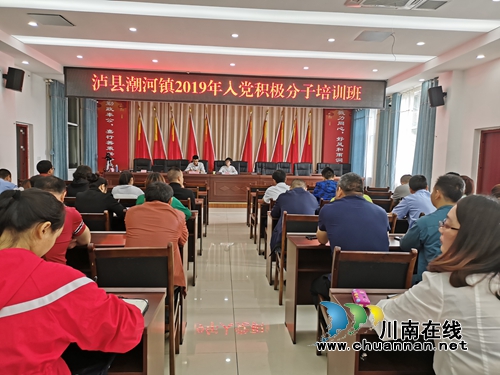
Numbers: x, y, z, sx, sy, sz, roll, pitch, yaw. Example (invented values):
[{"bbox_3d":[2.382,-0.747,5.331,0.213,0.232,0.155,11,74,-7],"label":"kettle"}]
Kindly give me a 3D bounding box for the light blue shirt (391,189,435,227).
[{"bbox_3d":[1.783,0.304,4.152,0.480,0.620,0.420,1,4,-12],"label":"light blue shirt"}]

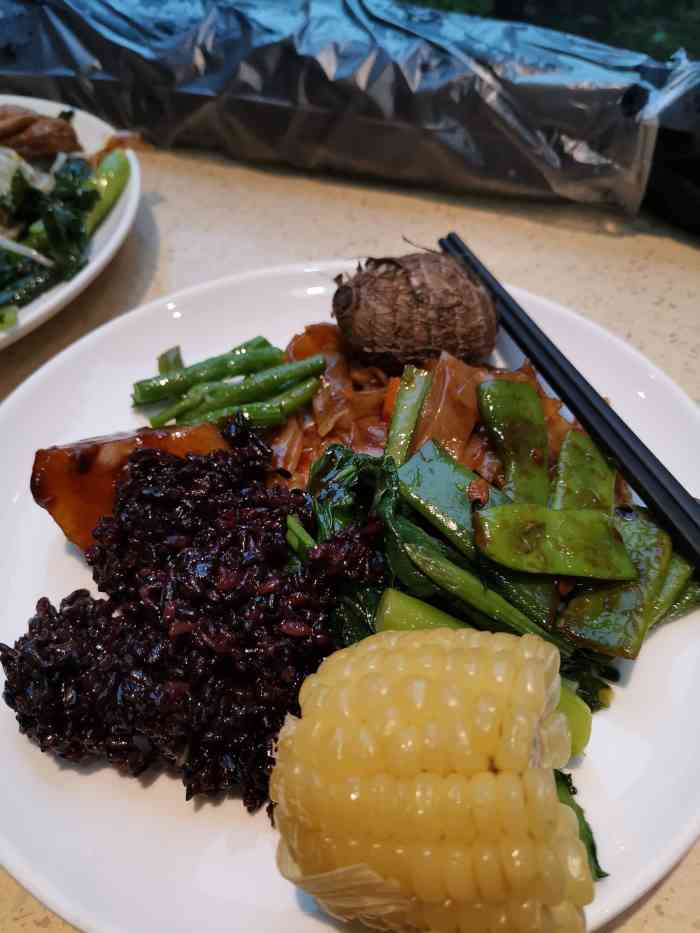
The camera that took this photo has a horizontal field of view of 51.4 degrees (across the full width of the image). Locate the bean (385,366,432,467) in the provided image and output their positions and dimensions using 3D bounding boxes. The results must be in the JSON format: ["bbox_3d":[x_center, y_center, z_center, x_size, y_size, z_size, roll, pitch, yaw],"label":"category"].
[{"bbox_3d":[0.018,-0.016,0.234,0.009,0.008,0.042,10,51,10],"label":"bean"}]

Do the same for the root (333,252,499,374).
[{"bbox_3d":[0.023,-0.055,0.259,0.056,0.040,0.041,-6,50,-4],"label":"root"}]

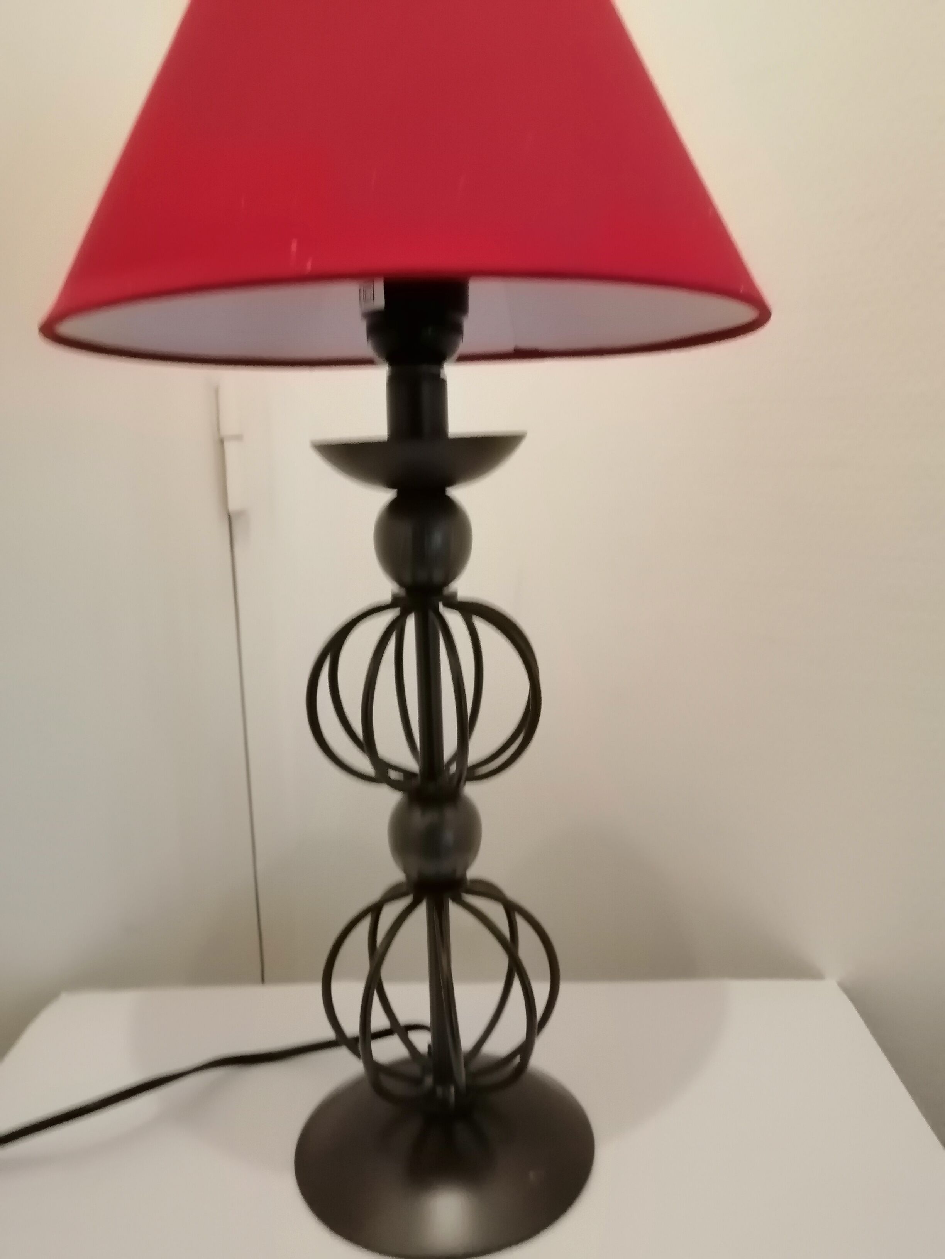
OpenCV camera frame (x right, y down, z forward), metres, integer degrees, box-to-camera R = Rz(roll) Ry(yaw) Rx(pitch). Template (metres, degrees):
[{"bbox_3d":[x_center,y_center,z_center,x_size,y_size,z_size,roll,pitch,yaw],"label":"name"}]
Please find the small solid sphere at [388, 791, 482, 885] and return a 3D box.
[{"bbox_3d":[-0.018,0.098,0.451,0.044,0.044,0.044,-2,11,0],"label":"small solid sphere"}]

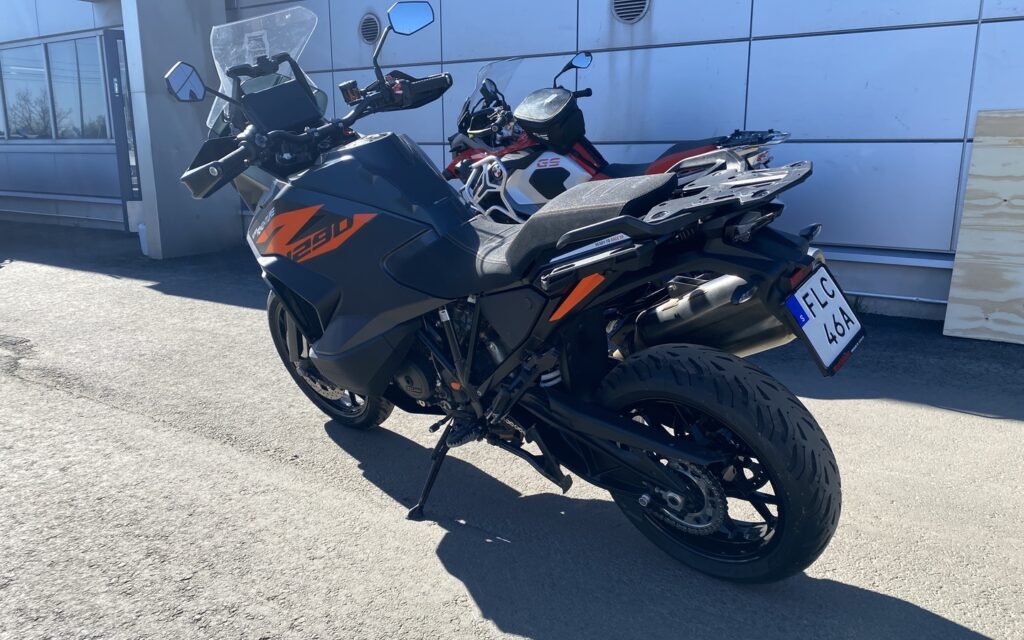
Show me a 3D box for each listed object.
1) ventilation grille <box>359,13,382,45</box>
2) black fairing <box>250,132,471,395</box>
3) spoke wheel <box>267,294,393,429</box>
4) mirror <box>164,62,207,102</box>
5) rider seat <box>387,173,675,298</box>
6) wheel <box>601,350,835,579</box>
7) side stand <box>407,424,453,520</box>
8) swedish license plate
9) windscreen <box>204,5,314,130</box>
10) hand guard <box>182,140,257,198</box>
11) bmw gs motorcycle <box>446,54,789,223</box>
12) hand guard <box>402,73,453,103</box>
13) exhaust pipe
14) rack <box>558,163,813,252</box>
[{"bbox_3d":[-1.123,-2.300,6.075,0.235,0.235,0.040,8,15,32],"label":"ventilation grille"},{"bbox_3d":[-0.304,-0.196,2.330,0.860,0.740,0.560,11,31,41],"label":"black fairing"},{"bbox_3d":[-0.680,0.121,2.889,0.650,0.650,0.125,11,35,41],"label":"spoke wheel"},{"bbox_3d":[-0.816,-0.589,1.919,0.045,0.100,0.140,0,25,24],"label":"mirror"},{"bbox_3d":[0.053,-0.223,1.867,0.720,0.220,0.340,11,35,42],"label":"rider seat"},{"bbox_3d":[0.464,0.352,1.859,0.636,0.636,0.172,11,35,42],"label":"wheel"},{"bbox_3d":[-0.235,0.451,2.280,0.070,0.324,0.070,22,1,42],"label":"side stand"},{"bbox_3d":[0.616,-0.004,1.516,0.190,0.160,0.020,-32,-1,-40],"label":"swedish license plate"},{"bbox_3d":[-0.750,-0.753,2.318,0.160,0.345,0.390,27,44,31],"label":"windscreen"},{"bbox_3d":[-0.767,-0.428,2.087,0.170,0.140,0.220,8,32,37],"label":"hand guard"},{"bbox_3d":[0.429,-0.684,4.202,2.250,1.450,0.940,10,27,39],"label":"bmw gs motorcycle"},{"bbox_3d":[-0.310,-0.720,2.442,0.180,0.145,0.250,11,35,42],"label":"hand guard"},{"bbox_3d":[0.503,0.011,1.912,0.140,0.165,0.440,-32,6,-40],"label":"exhaust pipe"},{"bbox_3d":[0.352,-0.261,1.622,0.512,0.085,0.280,-5,20,47],"label":"rack"}]

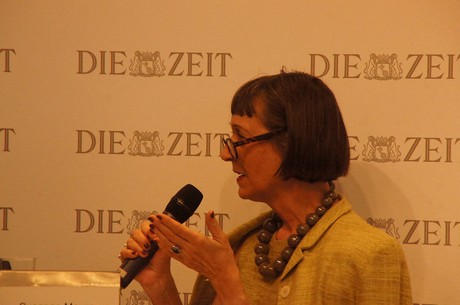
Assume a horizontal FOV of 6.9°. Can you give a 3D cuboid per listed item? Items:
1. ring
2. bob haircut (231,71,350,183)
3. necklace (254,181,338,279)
[{"bbox_3d":[-0.096,0.176,6.930,0.018,0.021,0.024,30,-7,-6],"label":"ring"},{"bbox_3d":[0.111,-0.044,7.100,0.213,0.207,0.188,-7,2,-15],"label":"bob haircut"},{"bbox_3d":[0.123,0.143,7.080,0.150,0.182,0.165,2,1,44],"label":"necklace"}]

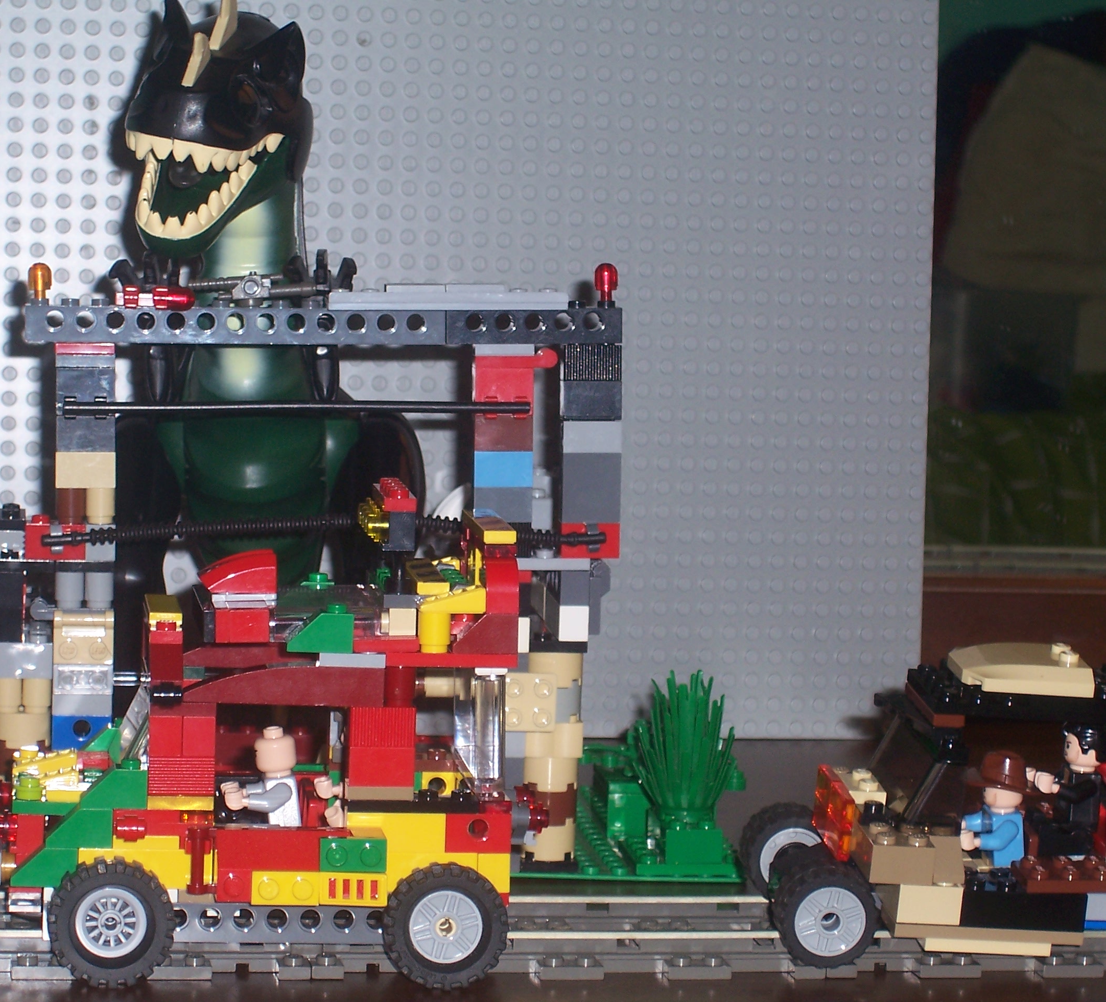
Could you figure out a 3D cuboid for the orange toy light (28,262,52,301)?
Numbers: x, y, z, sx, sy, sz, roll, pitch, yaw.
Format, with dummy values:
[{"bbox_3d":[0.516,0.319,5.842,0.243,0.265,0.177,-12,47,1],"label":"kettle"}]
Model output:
[{"bbox_3d":[-0.136,-0.058,1.043,0.006,0.011,0.006,1,6,-9],"label":"orange toy light"}]

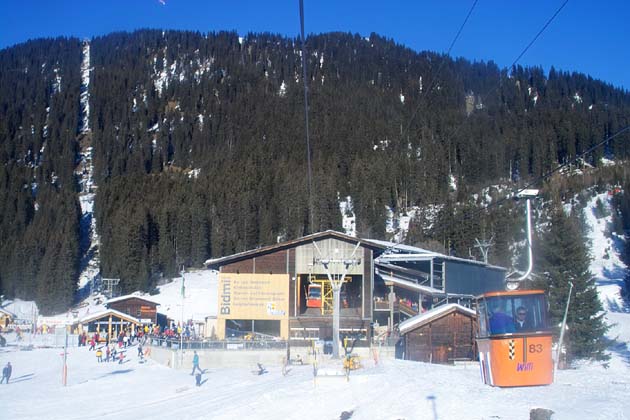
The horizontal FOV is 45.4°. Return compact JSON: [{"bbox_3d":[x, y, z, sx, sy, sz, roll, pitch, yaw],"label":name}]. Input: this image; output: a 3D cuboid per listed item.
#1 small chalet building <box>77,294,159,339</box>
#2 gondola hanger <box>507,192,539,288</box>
[{"bbox_3d":[-27.100,15.000,104.000,10.000,6.100,9.000,1,-5,-6],"label":"small chalet building"},{"bbox_3d":[3.870,0.550,14.050,0.540,1.880,0.360,-3,-5,0],"label":"gondola hanger"}]

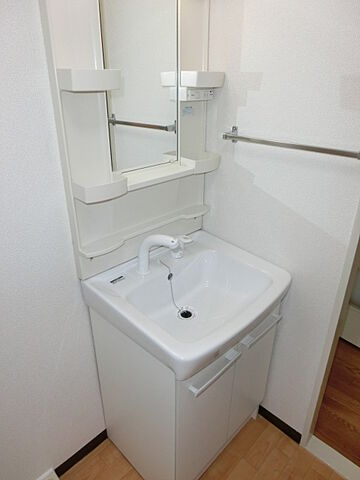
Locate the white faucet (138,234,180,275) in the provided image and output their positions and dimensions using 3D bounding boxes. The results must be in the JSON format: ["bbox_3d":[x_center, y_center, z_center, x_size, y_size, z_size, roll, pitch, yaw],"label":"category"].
[{"bbox_3d":[-0.078,0.050,1.163,0.140,0.138,0.044,-1,26,-3],"label":"white faucet"}]

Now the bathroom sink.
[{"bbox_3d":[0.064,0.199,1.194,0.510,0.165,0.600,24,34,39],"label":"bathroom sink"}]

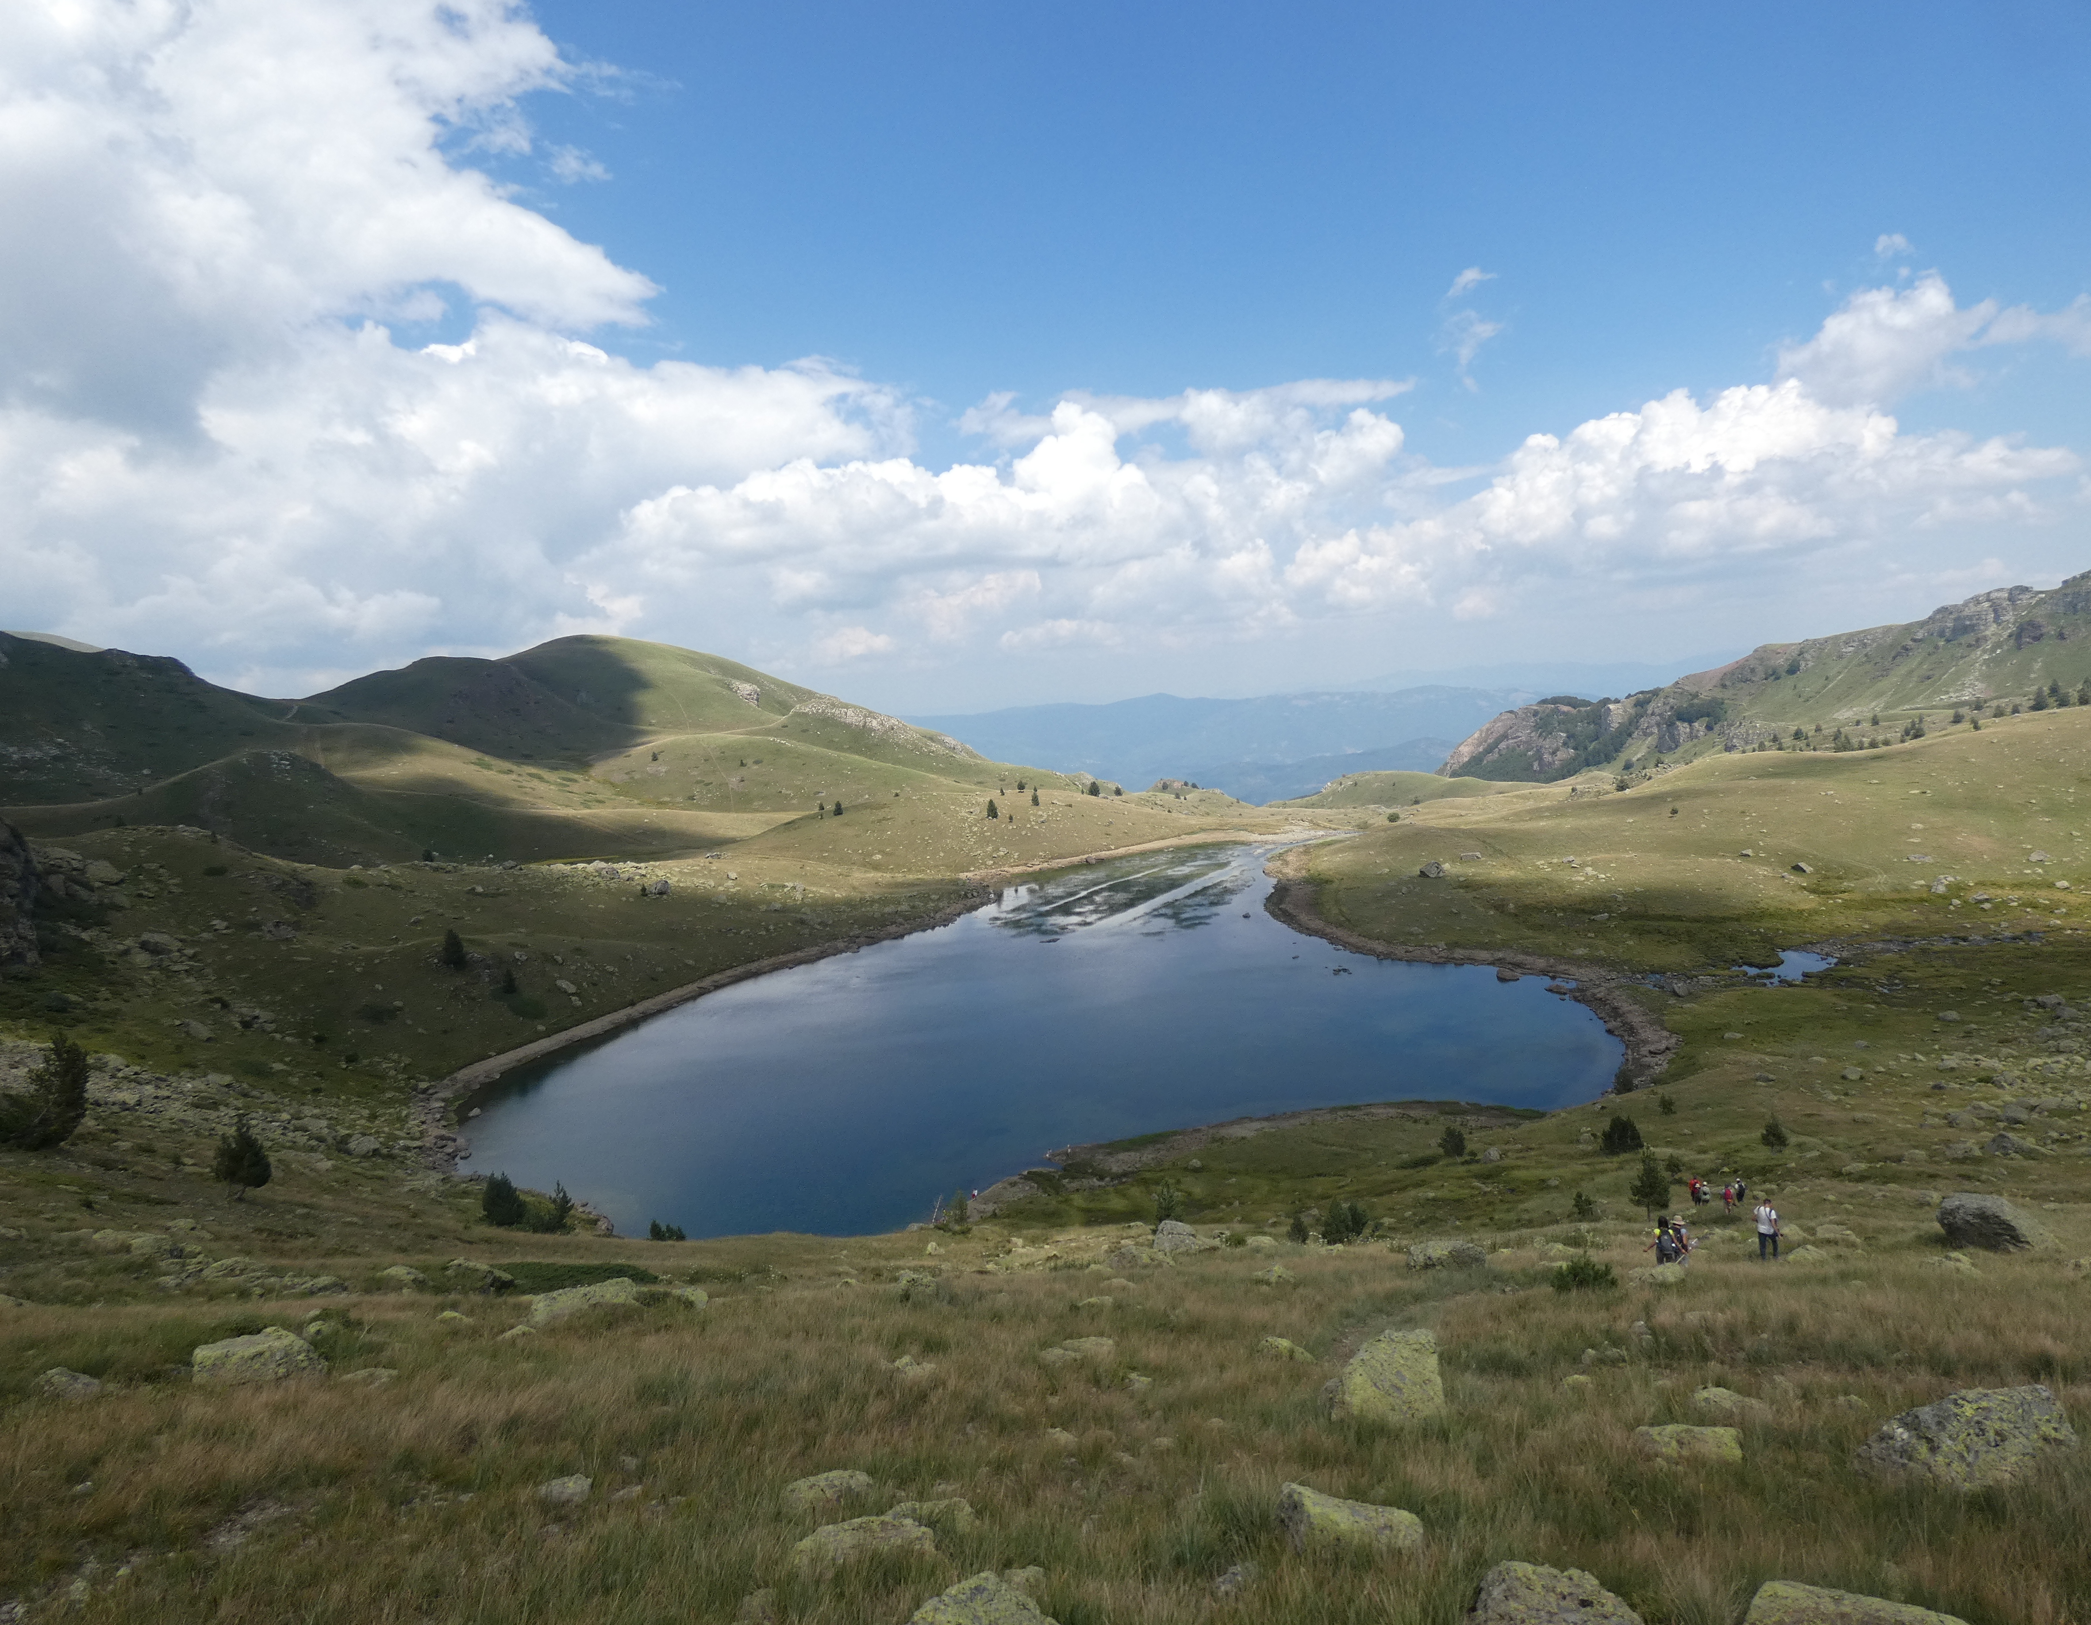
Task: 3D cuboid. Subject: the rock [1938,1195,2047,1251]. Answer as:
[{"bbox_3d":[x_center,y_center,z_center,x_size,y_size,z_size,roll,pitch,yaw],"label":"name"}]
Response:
[{"bbox_3d":[27.994,12.108,37.000,2.950,1.550,2.000,6,9,38],"label":"rock"}]

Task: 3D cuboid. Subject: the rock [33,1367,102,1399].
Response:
[{"bbox_3d":[-8.832,5.157,11.300,0.570,0.280,0.420,-6,9,-39],"label":"rock"}]

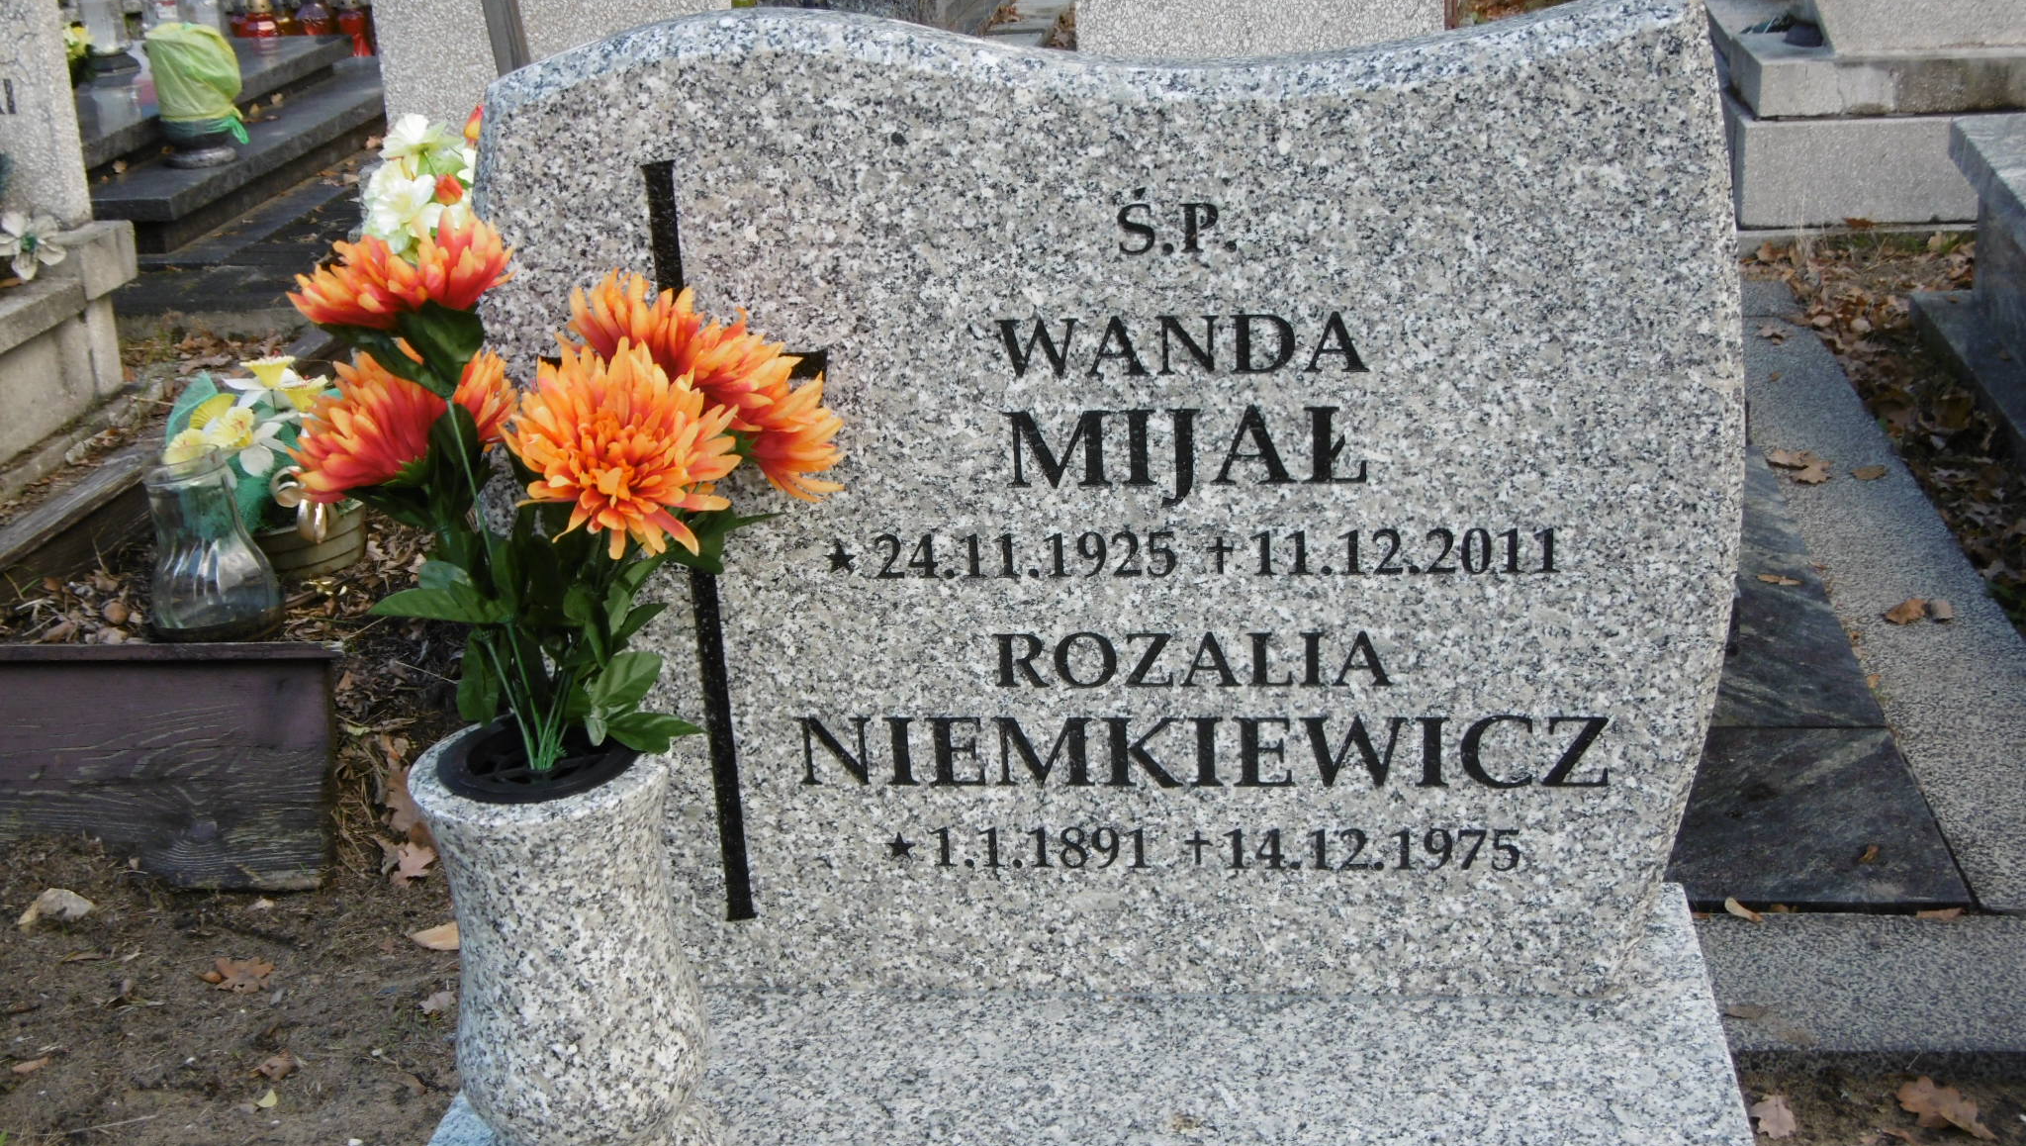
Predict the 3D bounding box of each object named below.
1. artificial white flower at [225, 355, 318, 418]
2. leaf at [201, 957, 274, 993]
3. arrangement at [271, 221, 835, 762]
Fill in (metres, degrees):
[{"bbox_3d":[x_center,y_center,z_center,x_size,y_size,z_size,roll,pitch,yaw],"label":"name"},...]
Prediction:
[{"bbox_3d":[-0.701,-0.177,2.380,0.086,0.042,0.075,-1,21,7],"label":"artificial white flower"},{"bbox_3d":[-0.692,0.358,2.245,0.060,0.015,0.055,-1,21,7],"label":"leaf"},{"bbox_3d":[-0.244,-0.027,1.375,0.290,0.310,0.230,-1,21,7],"label":"arrangement"}]

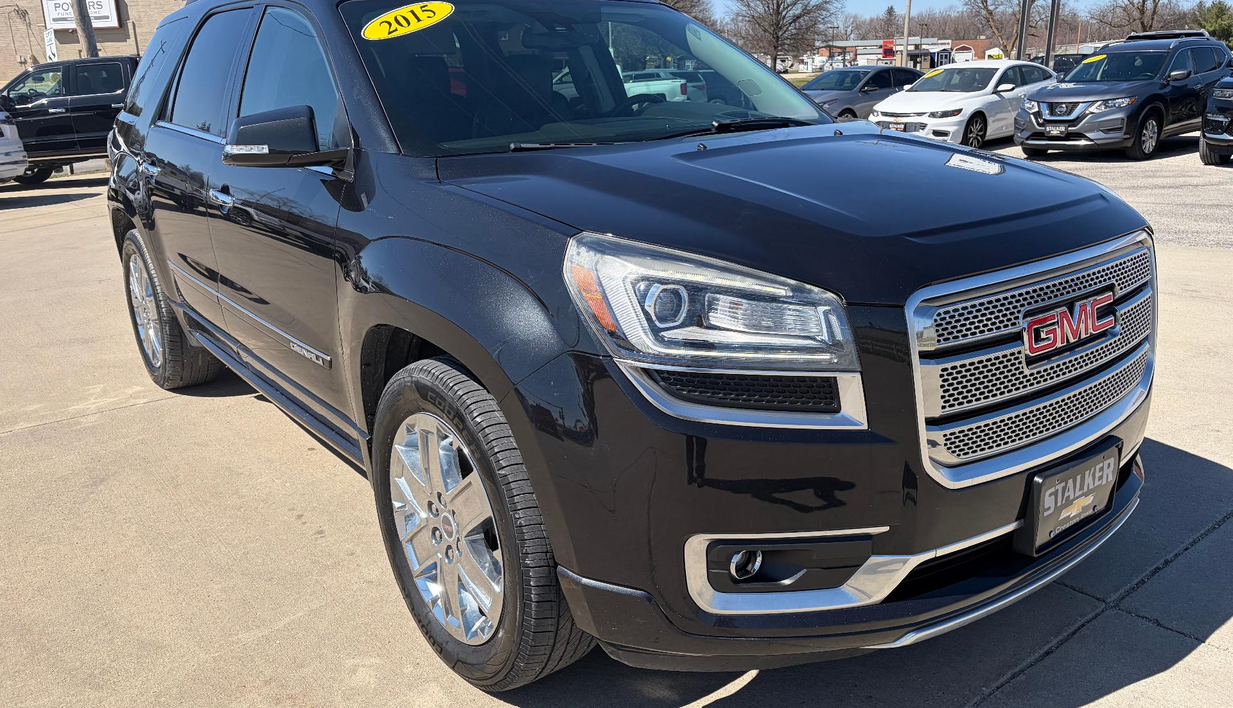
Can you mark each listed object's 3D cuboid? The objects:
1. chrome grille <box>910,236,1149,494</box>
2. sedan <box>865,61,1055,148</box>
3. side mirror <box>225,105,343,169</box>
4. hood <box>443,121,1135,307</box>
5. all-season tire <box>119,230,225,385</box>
[{"bbox_3d":[0.891,-0.004,1.898,0.936,0.410,0.120,-14,20,-36],"label":"chrome grille"},{"bbox_3d":[6.668,-4.581,16.969,4.920,1.460,1.870,-14,20,-35],"label":"sedan"},{"bbox_3d":[-0.837,-0.543,2.322,0.275,0.155,0.165,-13,20,-36],"label":"side mirror"},{"bbox_3d":[0.550,-0.395,2.229,1.600,0.250,1.090,-14,20,-36],"label":"hood"},{"bbox_3d":[-2.171,-0.234,4.516,0.255,0.780,0.780,-13,20,-36],"label":"all-season tire"}]

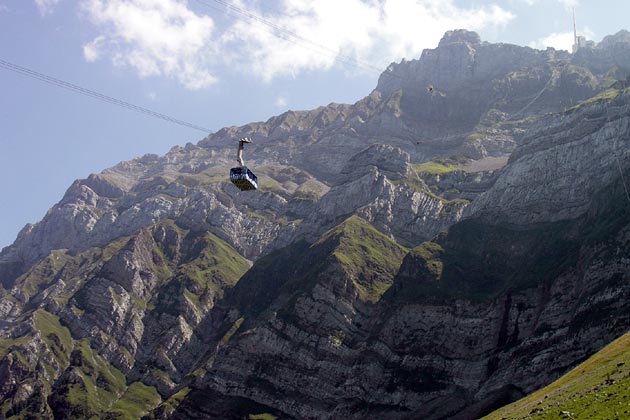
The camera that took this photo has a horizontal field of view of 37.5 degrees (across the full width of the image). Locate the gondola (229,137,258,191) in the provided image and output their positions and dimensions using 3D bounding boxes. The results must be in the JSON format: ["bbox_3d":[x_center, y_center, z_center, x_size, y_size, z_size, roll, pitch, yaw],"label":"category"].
[{"bbox_3d":[-13.781,-9.606,183.213,3.280,9.700,5.600,-4,-20,17],"label":"gondola"}]

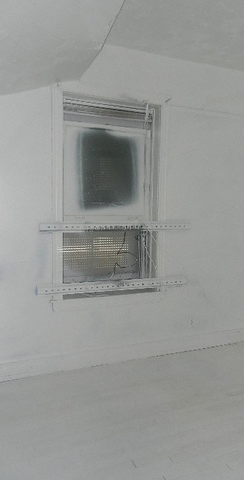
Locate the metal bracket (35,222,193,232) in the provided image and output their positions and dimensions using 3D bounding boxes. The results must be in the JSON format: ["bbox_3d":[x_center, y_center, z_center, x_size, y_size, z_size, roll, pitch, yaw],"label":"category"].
[{"bbox_3d":[-0.018,-0.112,2.990,1.365,0.052,0.048,-2,4,-22],"label":"metal bracket"}]

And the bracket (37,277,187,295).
[{"bbox_3d":[-0.044,0.385,3.011,1.365,0.052,0.048,-2,4,-22],"label":"bracket"}]

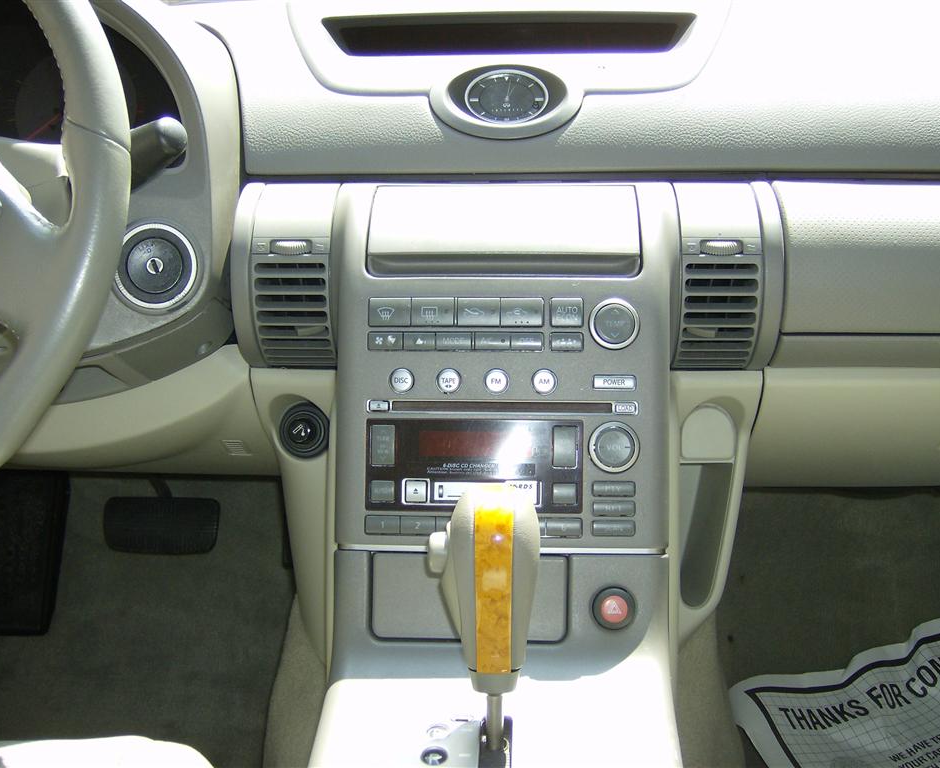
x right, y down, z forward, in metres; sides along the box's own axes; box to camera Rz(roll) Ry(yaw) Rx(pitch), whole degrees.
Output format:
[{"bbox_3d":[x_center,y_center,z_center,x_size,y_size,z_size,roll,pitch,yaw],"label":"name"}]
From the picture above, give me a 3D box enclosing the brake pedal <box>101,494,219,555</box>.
[{"bbox_3d":[-0.315,0.143,1.090,0.118,0.061,0.030,0,-10,0],"label":"brake pedal"}]

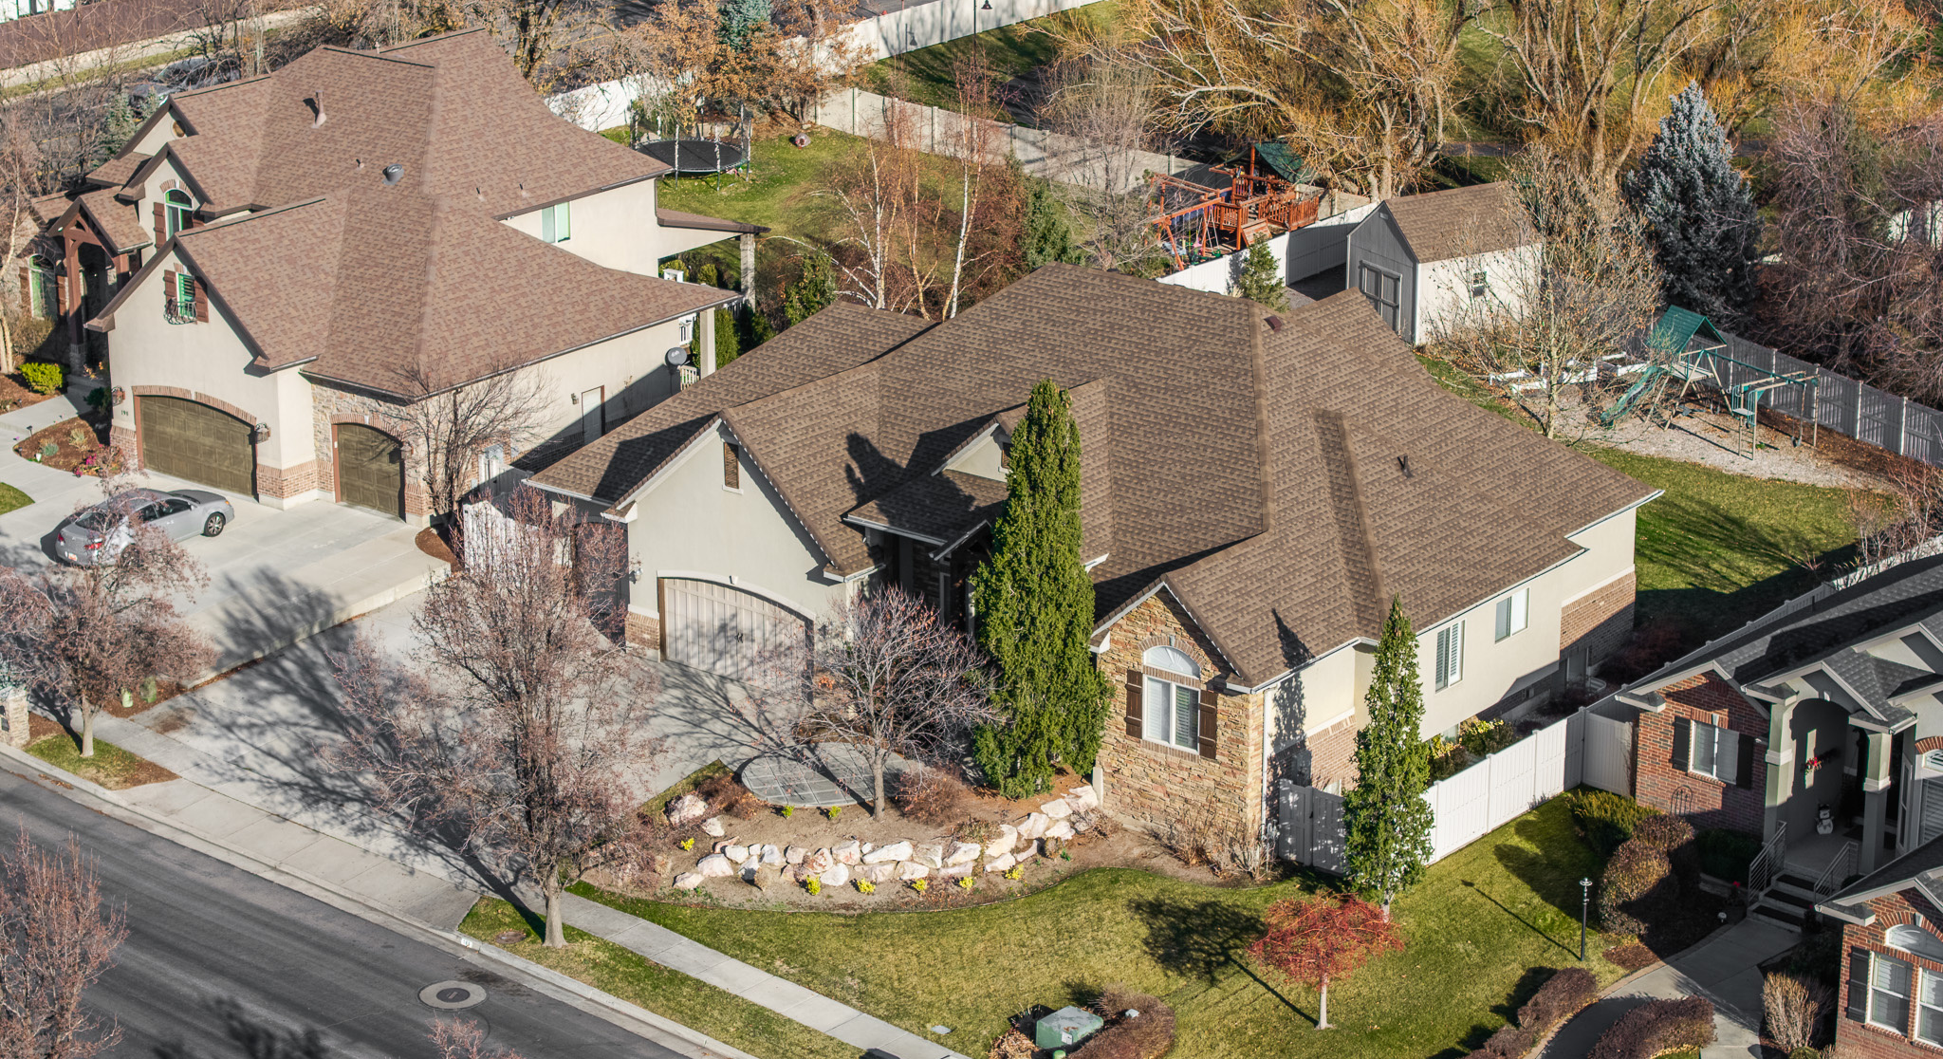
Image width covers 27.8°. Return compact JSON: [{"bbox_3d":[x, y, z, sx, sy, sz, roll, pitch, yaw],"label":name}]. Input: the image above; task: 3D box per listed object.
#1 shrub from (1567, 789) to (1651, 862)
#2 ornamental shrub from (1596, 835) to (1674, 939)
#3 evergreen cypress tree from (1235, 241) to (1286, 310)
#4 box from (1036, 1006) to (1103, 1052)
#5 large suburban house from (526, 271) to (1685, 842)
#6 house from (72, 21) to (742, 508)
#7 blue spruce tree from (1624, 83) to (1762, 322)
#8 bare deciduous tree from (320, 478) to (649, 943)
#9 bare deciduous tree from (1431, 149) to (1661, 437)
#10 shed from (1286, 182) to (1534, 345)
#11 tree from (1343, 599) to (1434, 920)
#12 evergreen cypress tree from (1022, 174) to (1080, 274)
[{"bbox_3d":[14.057,6.438,86.119,2.000,1.150,1.800,16,25,40],"label":"shrub"},{"bbox_3d":[13.916,7.523,82.333,1.700,1.500,1.800,0,18,0],"label":"ornamental shrub"},{"bbox_3d":[9.230,-8.020,125.093,1.650,2.550,1.650,0,19,0],"label":"evergreen cypress tree"},{"bbox_3d":[1.954,9.911,77.458,0.950,0.680,0.920,14,24,36],"label":"box"},{"bbox_3d":[2.928,-1.996,97.419,23.950,9.700,18.200,14,23,37],"label":"large suburban house"},{"bbox_3d":[-16.963,-9.125,115.324,21.000,10.200,21.000,14,23,36],"label":"house"},{"bbox_3d":[22.513,-9.723,121.096,4.200,8.200,4.200,0,19,0],"label":"blue spruce tree"},{"bbox_3d":[-9.765,4.058,80.997,6.800,9.800,6.400,0,19,0],"label":"bare deciduous tree"},{"bbox_3d":[16.685,-6.667,112.026,6.500,8.300,6.300,0,19,0],"label":"bare deciduous tree"},{"bbox_3d":[15.008,-8.687,125.010,4.800,4.230,3.900,-11,21,-28],"label":"shed"},{"bbox_3d":[8.779,4.836,82.090,1.950,7.194,1.950,0,18,0],"label":"tree"},{"bbox_3d":[2.572,-9.394,126.688,1.900,4.200,1.900,0,19,0],"label":"evergreen cypress tree"}]

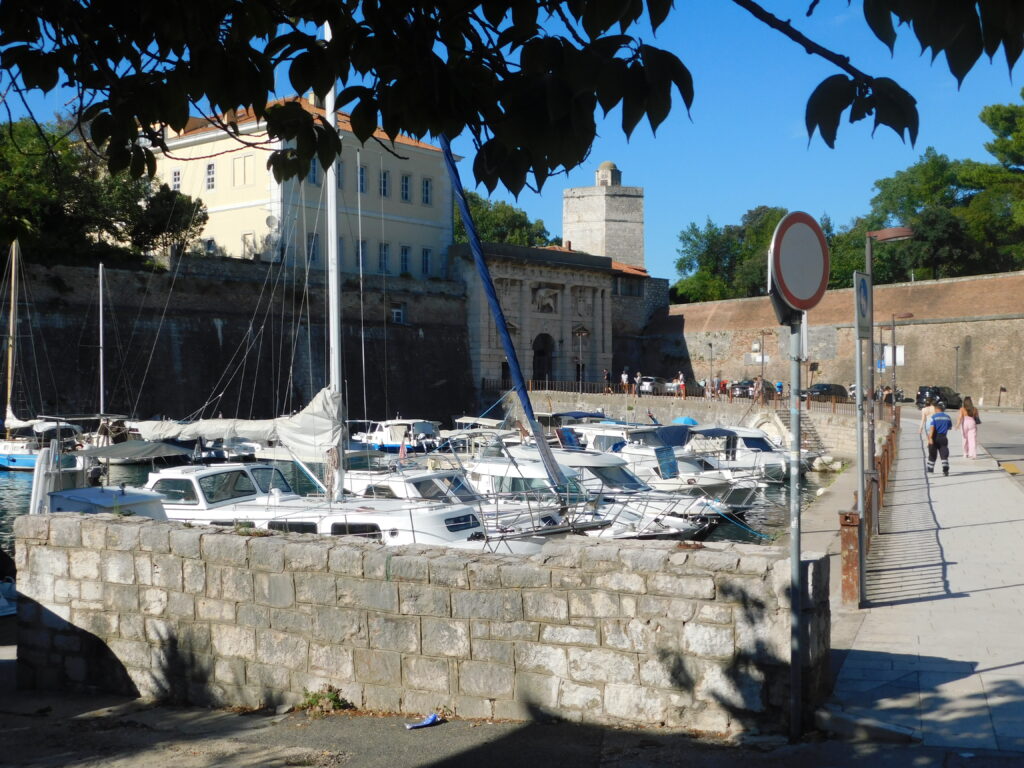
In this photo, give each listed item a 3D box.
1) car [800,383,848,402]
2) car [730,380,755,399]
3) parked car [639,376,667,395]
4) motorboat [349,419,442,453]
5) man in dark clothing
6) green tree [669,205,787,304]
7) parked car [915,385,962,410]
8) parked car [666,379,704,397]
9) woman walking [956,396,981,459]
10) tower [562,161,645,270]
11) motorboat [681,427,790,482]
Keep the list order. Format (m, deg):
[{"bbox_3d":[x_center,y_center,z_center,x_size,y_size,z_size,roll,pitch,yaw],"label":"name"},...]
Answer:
[{"bbox_3d":[25.904,0.762,97.000,1.800,1.500,4.300,0,1,41],"label":"car"},{"bbox_3d":[18.300,0.430,90.000,1.800,1.500,4.300,0,0,36],"label":"car"},{"bbox_3d":[12.600,0.170,101.000,1.800,1.520,4.300,0,0,41],"label":"parked car"},{"bbox_3d":[-7.100,3.130,73.000,5.800,2.200,2.200,0,0,40],"label":"motorboat"},{"bbox_3d":[10.313,1.327,28.500,0.580,1.770,0.450,0,1,17],"label":"man in dark clothing"},{"bbox_3d":[23.009,-13.251,125.052,12.000,11.000,10.500,0,1,10],"label":"green tree"},{"bbox_3d":[29.659,0.991,82.000,1.850,1.650,4.350,0,1,41],"label":"parked car"},{"bbox_3d":[14.411,0.306,98.000,1.800,1.470,4.300,0,1,36],"label":"parked car"},{"bbox_3d":[12.300,1.200,32.000,0.580,1.680,0.400,0,0,19],"label":"woman walking"},{"bbox_3d":[12.618,-15.349,162.145,11.300,30.500,10.800,0,1,4],"label":"tower"},{"bbox_3d":[10.100,2.900,50.000,6.200,2.400,2.350,0,0,17],"label":"motorboat"}]

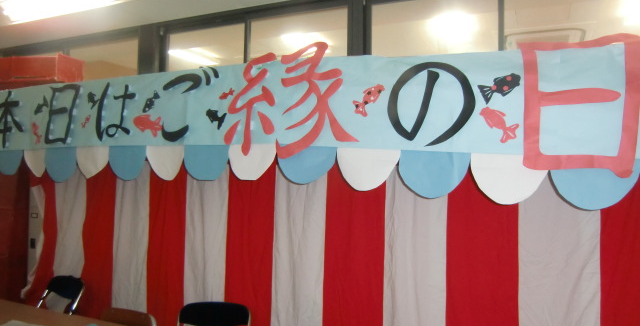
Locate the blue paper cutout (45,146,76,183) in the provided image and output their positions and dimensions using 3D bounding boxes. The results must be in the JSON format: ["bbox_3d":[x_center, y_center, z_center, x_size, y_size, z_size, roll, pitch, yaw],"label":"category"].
[{"bbox_3d":[-2.203,0.008,3.763,0.400,0.297,0.010,0,-3,24],"label":"blue paper cutout"}]

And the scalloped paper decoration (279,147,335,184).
[{"bbox_3d":[-0.085,0.014,2.827,0.400,0.239,0.010,0,-3,24],"label":"scalloped paper decoration"}]

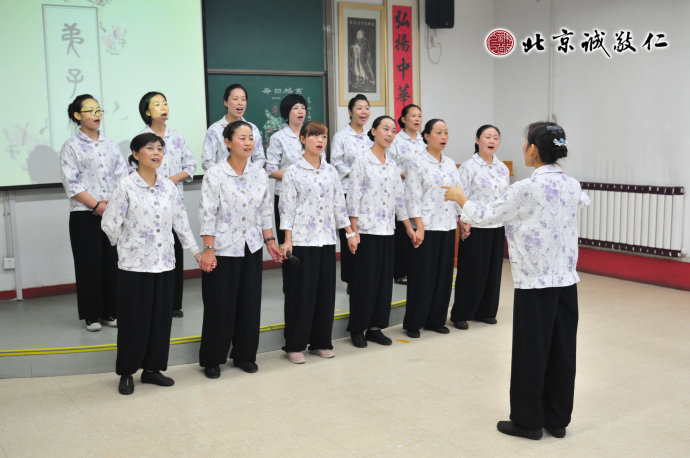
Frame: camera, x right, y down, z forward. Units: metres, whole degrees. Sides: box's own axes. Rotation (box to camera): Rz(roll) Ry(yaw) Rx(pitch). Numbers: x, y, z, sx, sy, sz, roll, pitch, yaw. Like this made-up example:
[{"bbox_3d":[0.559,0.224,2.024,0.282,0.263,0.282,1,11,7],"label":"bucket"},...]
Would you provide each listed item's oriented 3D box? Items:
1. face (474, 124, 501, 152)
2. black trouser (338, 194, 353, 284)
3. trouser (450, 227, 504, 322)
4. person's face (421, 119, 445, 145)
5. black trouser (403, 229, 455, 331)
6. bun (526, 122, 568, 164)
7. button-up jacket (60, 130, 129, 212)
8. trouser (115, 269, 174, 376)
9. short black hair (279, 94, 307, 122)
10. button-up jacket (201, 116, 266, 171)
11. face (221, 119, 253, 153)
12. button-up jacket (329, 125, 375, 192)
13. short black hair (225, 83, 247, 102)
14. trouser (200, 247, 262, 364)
[{"bbox_3d":[1.163,-0.728,6.225,0.165,0.225,0.170,-4,7,-20],"label":"face"},{"bbox_3d":[0.098,0.031,6.551,0.350,0.850,0.250,-5,8,-30],"label":"black trouser"},{"bbox_3d":[1.059,0.338,6.097,0.400,0.800,0.300,-4,8,-22],"label":"trouser"},{"bbox_3d":[0.660,-0.713,5.700,0.160,0.215,0.185,-7,9,-38],"label":"person's face"},{"bbox_3d":[0.643,0.349,5.894,0.380,0.840,0.260,-4,8,-23],"label":"black trouser"},{"bbox_3d":[0.993,-0.419,3.753,0.170,0.220,0.200,-8,10,-43],"label":"bun"},{"bbox_3d":[-1.801,-0.415,5.527,0.530,0.610,0.320,-8,9,-42],"label":"button-up jacket"},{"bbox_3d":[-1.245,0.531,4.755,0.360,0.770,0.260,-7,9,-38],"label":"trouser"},{"bbox_3d":[-0.427,-0.975,6.223,0.215,0.245,0.225,-7,10,-41],"label":"short black hair"},{"bbox_3d":[-0.876,-0.594,6.019,0.530,0.610,0.310,-6,8,-34],"label":"button-up jacket"},{"bbox_3d":[-0.672,-0.574,4.856,0.180,0.215,0.160,6,10,44],"label":"face"},{"bbox_3d":[0.097,-0.588,6.471,0.430,0.590,0.290,-6,9,-32],"label":"button-up jacket"},{"bbox_3d":[-0.855,-1.063,6.030,0.170,0.190,0.210,-6,8,-33],"label":"short black hair"},{"bbox_3d":[-0.746,0.475,4.985,0.400,0.840,0.260,-5,8,-29],"label":"trouser"}]

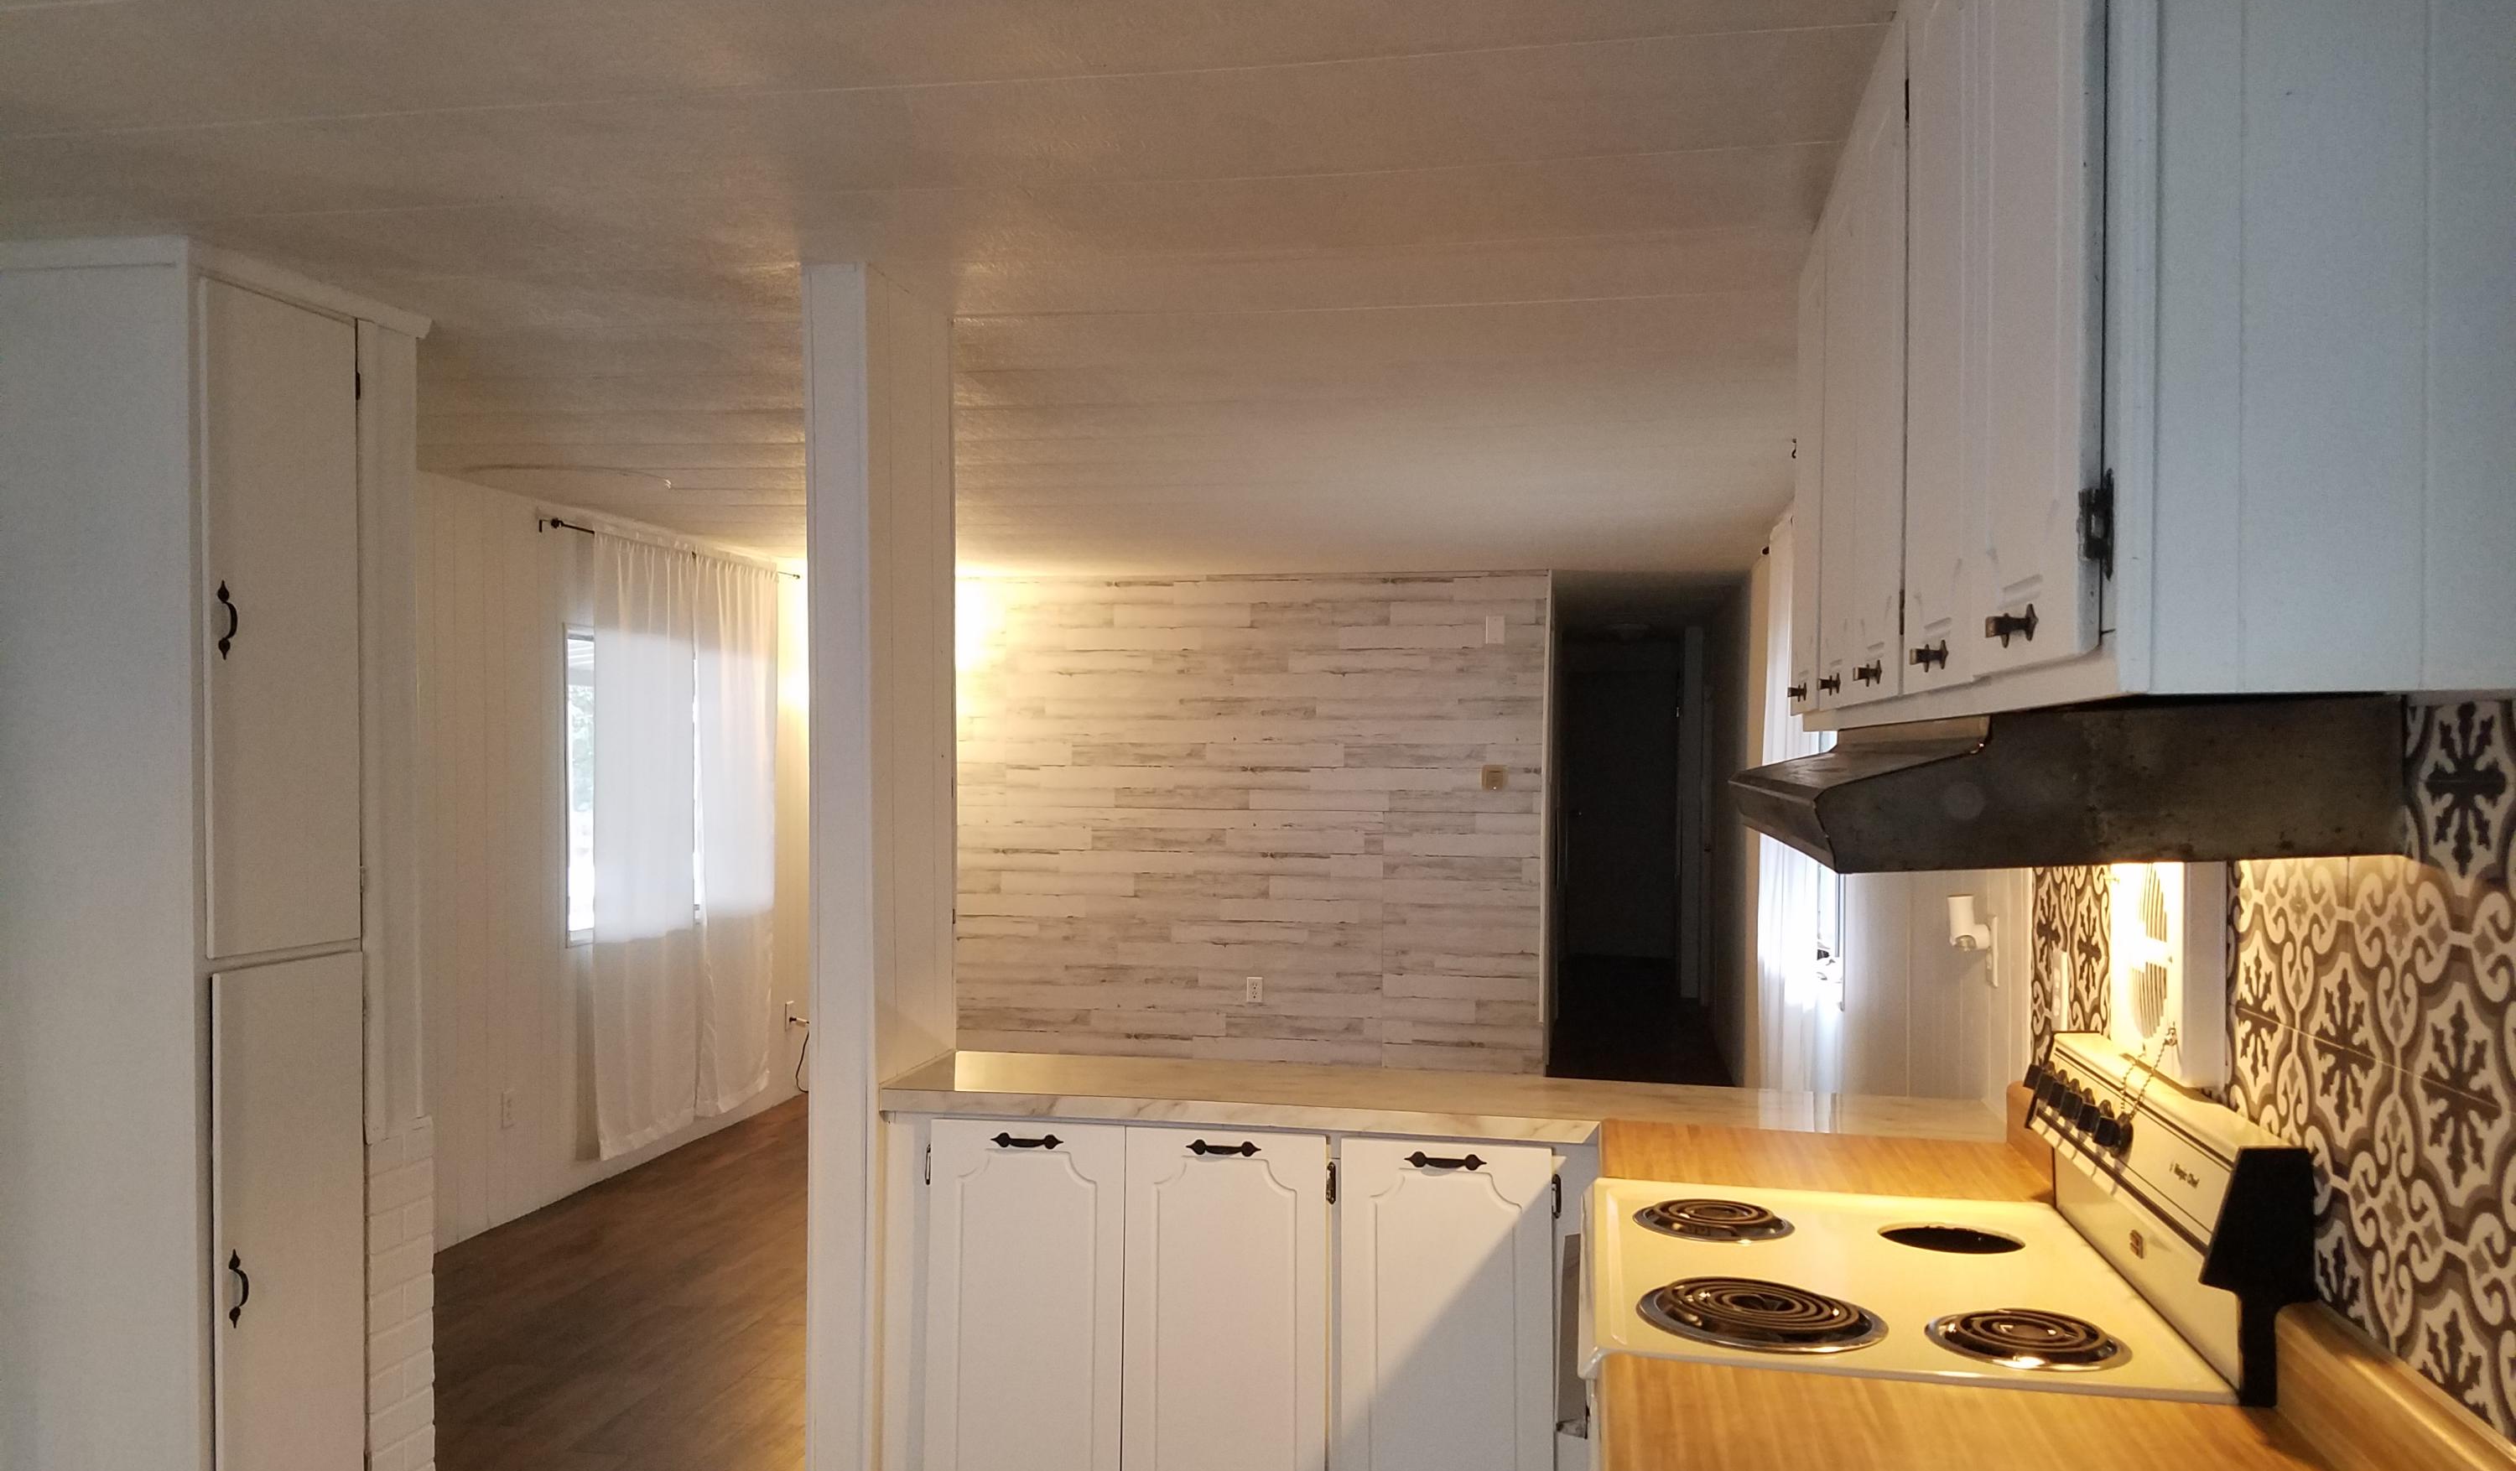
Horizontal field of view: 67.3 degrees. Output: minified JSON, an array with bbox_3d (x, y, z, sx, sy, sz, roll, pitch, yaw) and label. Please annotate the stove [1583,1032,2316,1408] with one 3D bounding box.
[{"bbox_3d":[0.712,0.953,2.209,0.688,1.131,0.764,0,0,10],"label":"stove"}]

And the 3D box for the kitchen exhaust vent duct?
[{"bbox_3d":[0.810,0.049,2.131,0.472,0.143,1.085,0,0,10],"label":"kitchen exhaust vent duct"}]

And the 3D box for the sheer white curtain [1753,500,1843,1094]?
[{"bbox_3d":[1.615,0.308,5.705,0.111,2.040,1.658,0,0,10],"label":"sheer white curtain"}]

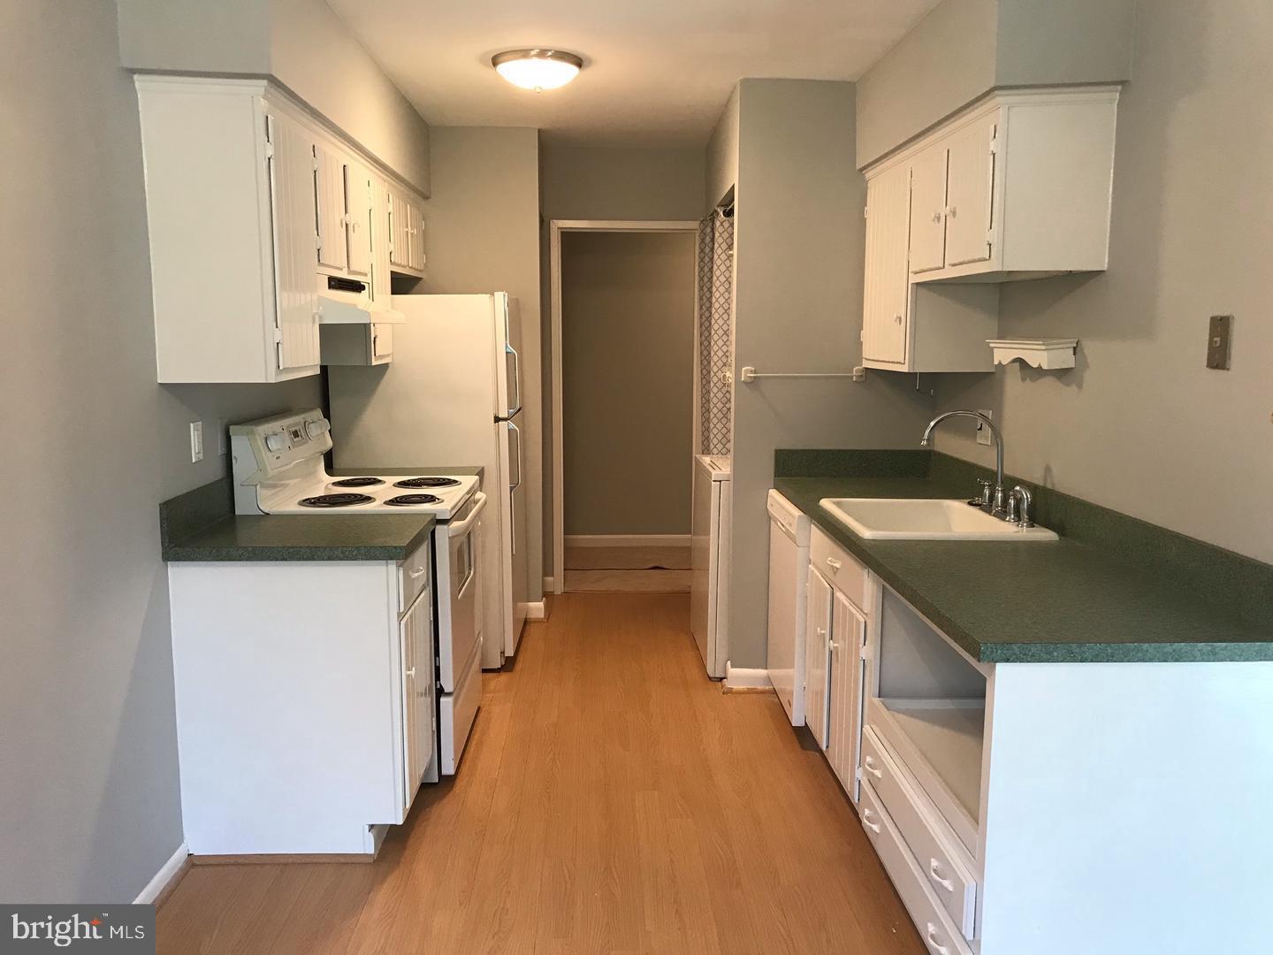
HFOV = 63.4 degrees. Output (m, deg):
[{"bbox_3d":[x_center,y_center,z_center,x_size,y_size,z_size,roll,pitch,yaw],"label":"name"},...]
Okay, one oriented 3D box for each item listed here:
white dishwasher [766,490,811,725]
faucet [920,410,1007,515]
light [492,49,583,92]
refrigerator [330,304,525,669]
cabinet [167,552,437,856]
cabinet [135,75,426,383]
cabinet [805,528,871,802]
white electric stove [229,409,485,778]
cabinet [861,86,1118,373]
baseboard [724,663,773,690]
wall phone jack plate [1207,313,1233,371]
[{"bbox_3d":[0.851,0.505,3.906,0.615,0.847,0.600,0,8,-2],"label":"white dishwasher"},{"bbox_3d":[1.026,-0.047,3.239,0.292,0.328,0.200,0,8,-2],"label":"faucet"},{"bbox_3d":[-0.352,-1.444,3.714,0.330,0.115,0.330,0,8,-2],"label":"light"},{"bbox_3d":[-0.919,-0.007,4.783,0.790,1.645,0.740,0,8,-2],"label":"refrigerator"},{"bbox_3d":[-0.966,0.618,3.120,0.628,0.874,0.505,0,8,-2],"label":"cabinet"},{"bbox_3d":[-1.142,-0.802,3.876,0.323,0.767,2.495,0,8,-2],"label":"cabinet"},{"bbox_3d":[0.915,0.605,3.231,0.622,0.837,0.750,0,8,-2],"label":"cabinet"},{"bbox_3d":[-0.953,0.371,3.766,0.718,1.195,0.760,0,8,-2],"label":"white electric stove"},{"bbox_3d":[1.066,-0.724,3.400,0.317,0.763,1.375,0,8,-2],"label":"cabinet"},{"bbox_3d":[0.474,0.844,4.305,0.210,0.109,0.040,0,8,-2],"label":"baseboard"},{"bbox_3d":[1.277,-0.296,2.264,0.009,0.114,0.075,0,8,-2],"label":"wall phone jack plate"}]

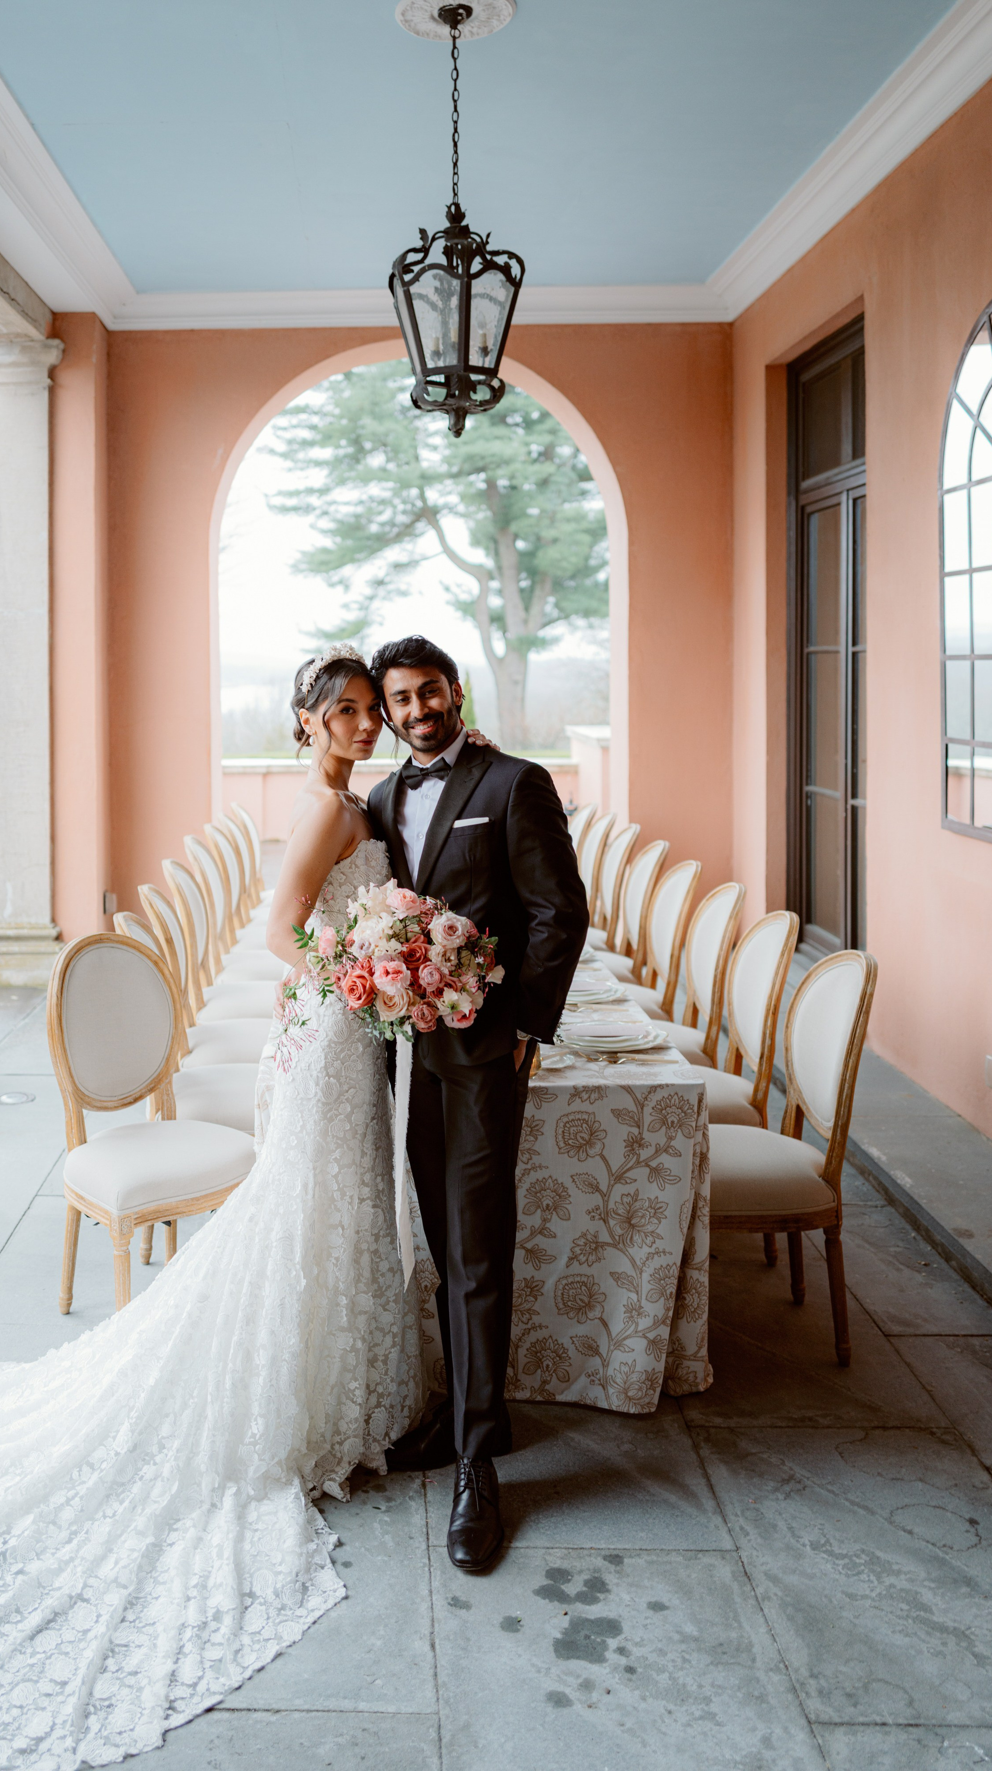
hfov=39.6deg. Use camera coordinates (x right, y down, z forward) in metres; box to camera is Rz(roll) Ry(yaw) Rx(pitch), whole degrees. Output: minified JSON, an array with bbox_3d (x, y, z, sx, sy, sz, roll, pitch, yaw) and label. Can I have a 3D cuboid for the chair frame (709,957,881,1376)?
[{"bbox_3d":[0.650,0.658,3.500,0.570,0.980,0.500,-1,6,-6],"label":"chair frame"}]

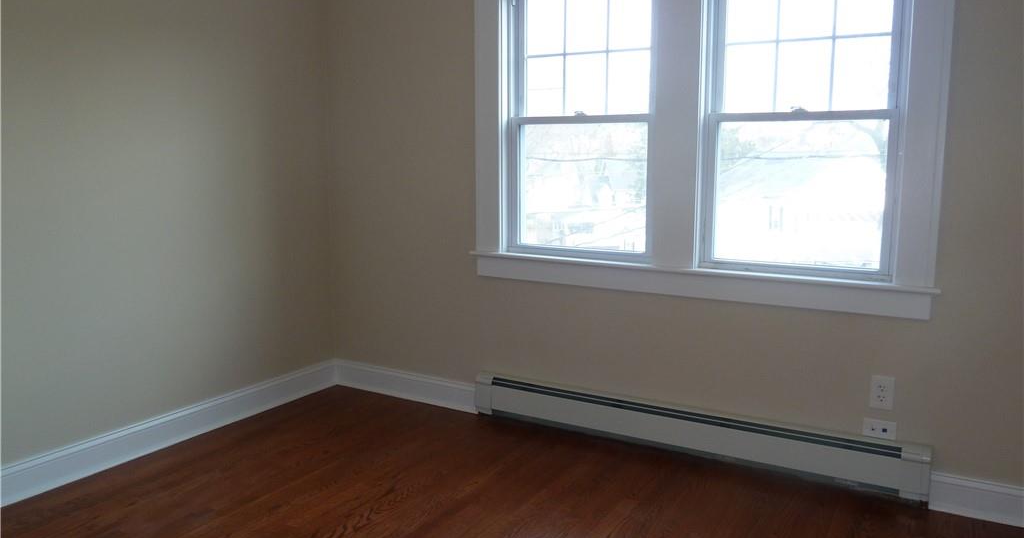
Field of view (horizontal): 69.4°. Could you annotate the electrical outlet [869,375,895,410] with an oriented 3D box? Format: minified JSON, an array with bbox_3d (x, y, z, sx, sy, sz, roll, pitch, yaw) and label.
[{"bbox_3d":[1.360,0.453,2.711,0.078,0.122,0.010,5,10,30],"label":"electrical outlet"}]

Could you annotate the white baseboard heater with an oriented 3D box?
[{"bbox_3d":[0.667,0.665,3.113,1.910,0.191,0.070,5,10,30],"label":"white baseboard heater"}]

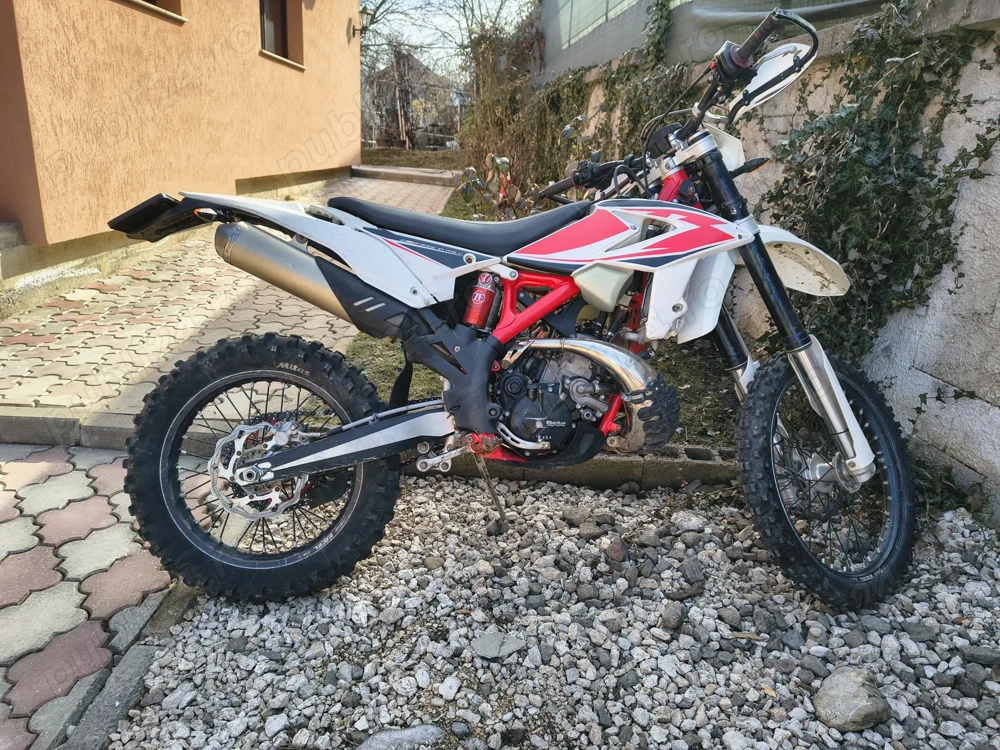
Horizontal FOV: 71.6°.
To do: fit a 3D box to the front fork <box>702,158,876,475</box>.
[{"bbox_3d":[0.688,-0.125,1.849,0.150,0.960,0.270,-25,0,-35],"label":"front fork"}]

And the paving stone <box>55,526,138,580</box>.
[{"bbox_3d":[-1.036,0.479,1.808,0.220,0.060,0.264,2,20,-2],"label":"paving stone"}]

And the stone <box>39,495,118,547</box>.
[{"bbox_3d":[-1.173,0.428,1.931,0.220,0.060,0.264,2,20,-2],"label":"stone"}]

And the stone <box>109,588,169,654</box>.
[{"bbox_3d":[-0.849,0.582,1.595,0.090,0.060,0.214,2,20,-2],"label":"stone"}]

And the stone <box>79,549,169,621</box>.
[{"bbox_3d":[-0.906,0.529,1.689,0.220,0.060,0.264,2,20,-2],"label":"stone"}]

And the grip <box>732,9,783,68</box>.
[{"bbox_3d":[0.584,-0.763,1.569,0.052,0.052,0.125,-24,-9,-24],"label":"grip"}]

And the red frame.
[{"bbox_3d":[0.243,-0.166,1.802,0.600,0.770,0.260,1,-2,-4],"label":"red frame"}]

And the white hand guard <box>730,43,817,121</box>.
[{"bbox_3d":[0.629,-0.695,1.640,0.065,0.100,0.250,-10,-10,-35],"label":"white hand guard"}]

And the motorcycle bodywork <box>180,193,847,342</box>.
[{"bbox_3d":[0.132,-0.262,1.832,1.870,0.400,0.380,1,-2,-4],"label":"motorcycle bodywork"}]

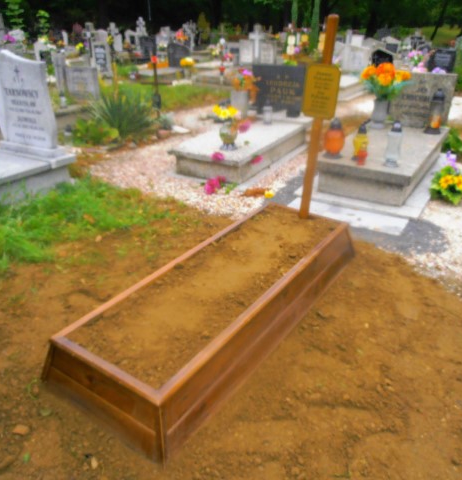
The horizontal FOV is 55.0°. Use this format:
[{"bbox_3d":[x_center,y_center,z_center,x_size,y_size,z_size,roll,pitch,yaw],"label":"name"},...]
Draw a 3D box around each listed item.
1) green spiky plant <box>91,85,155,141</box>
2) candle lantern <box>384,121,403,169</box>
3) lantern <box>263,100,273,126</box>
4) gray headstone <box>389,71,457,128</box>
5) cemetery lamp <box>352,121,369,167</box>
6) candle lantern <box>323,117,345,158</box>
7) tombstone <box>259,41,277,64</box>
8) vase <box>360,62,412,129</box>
[{"bbox_3d":[-1.454,-1.699,5.866,0.829,0.622,0.784,0,27,0],"label":"green spiky plant"},{"bbox_3d":[1.420,-0.821,3.812,0.133,0.383,0.133,16,31,29],"label":"candle lantern"},{"bbox_3d":[0.467,-1.594,5.526,0.111,0.278,0.111,0,27,0],"label":"lantern"},{"bbox_3d":[2.174,-1.559,4.955,0.607,0.577,0.111,16,31,29],"label":"gray headstone"},{"bbox_3d":[1.111,-0.847,3.843,0.128,0.335,0.128,7,28,15],"label":"cemetery lamp"},{"bbox_3d":[0.932,-0.922,3.984,0.172,0.345,0.172,5,28,12],"label":"candle lantern"},{"bbox_3d":[1.001,-4.918,11.699,0.444,0.592,0.133,16,31,29],"label":"tombstone"},{"bbox_3d":[1.697,-1.606,4.971,0.562,0.651,0.503,16,31,29],"label":"vase"}]

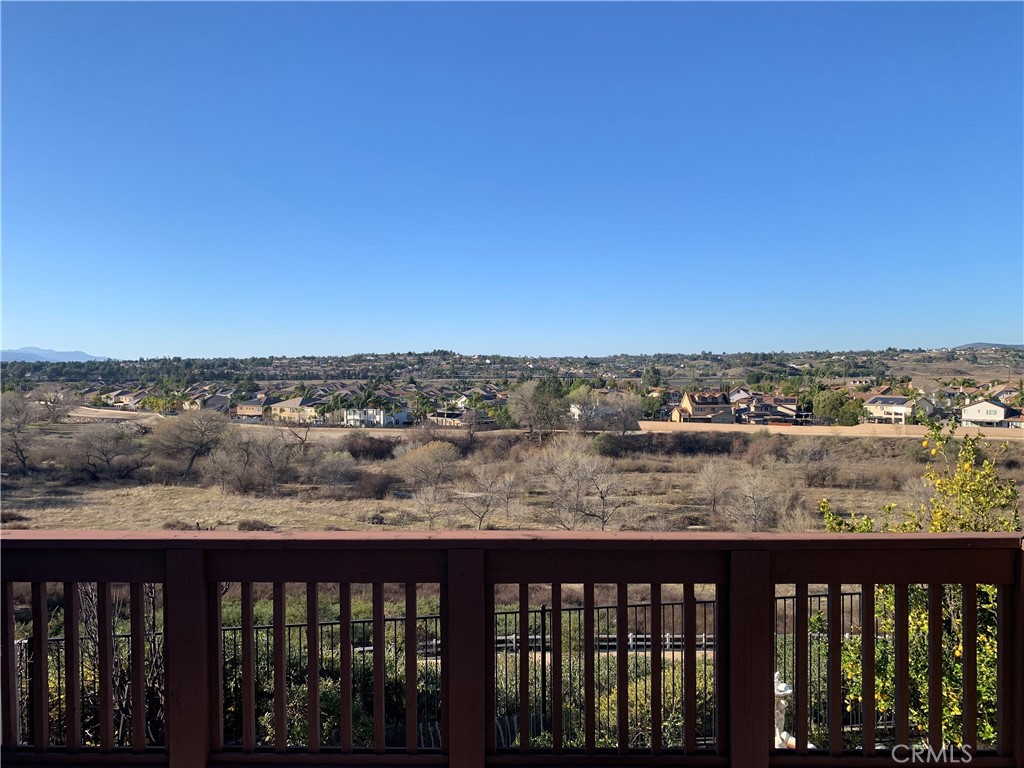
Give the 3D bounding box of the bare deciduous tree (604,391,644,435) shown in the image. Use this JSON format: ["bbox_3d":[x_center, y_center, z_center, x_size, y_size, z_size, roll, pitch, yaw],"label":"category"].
[{"bbox_3d":[32.800,8.300,225.000,11.700,12.900,11.000,0,2,8],"label":"bare deciduous tree"}]

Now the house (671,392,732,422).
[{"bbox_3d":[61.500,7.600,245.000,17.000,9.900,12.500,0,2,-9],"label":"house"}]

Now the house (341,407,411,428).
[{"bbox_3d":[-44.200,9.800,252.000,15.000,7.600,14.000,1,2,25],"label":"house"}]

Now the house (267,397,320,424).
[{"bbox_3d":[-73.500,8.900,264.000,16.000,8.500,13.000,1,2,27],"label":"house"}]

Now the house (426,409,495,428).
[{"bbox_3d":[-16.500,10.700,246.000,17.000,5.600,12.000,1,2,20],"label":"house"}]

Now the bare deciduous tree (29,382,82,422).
[{"bbox_3d":[-167.000,6.800,282.000,16.500,14.500,15.500,-1,2,-31],"label":"bare deciduous tree"}]

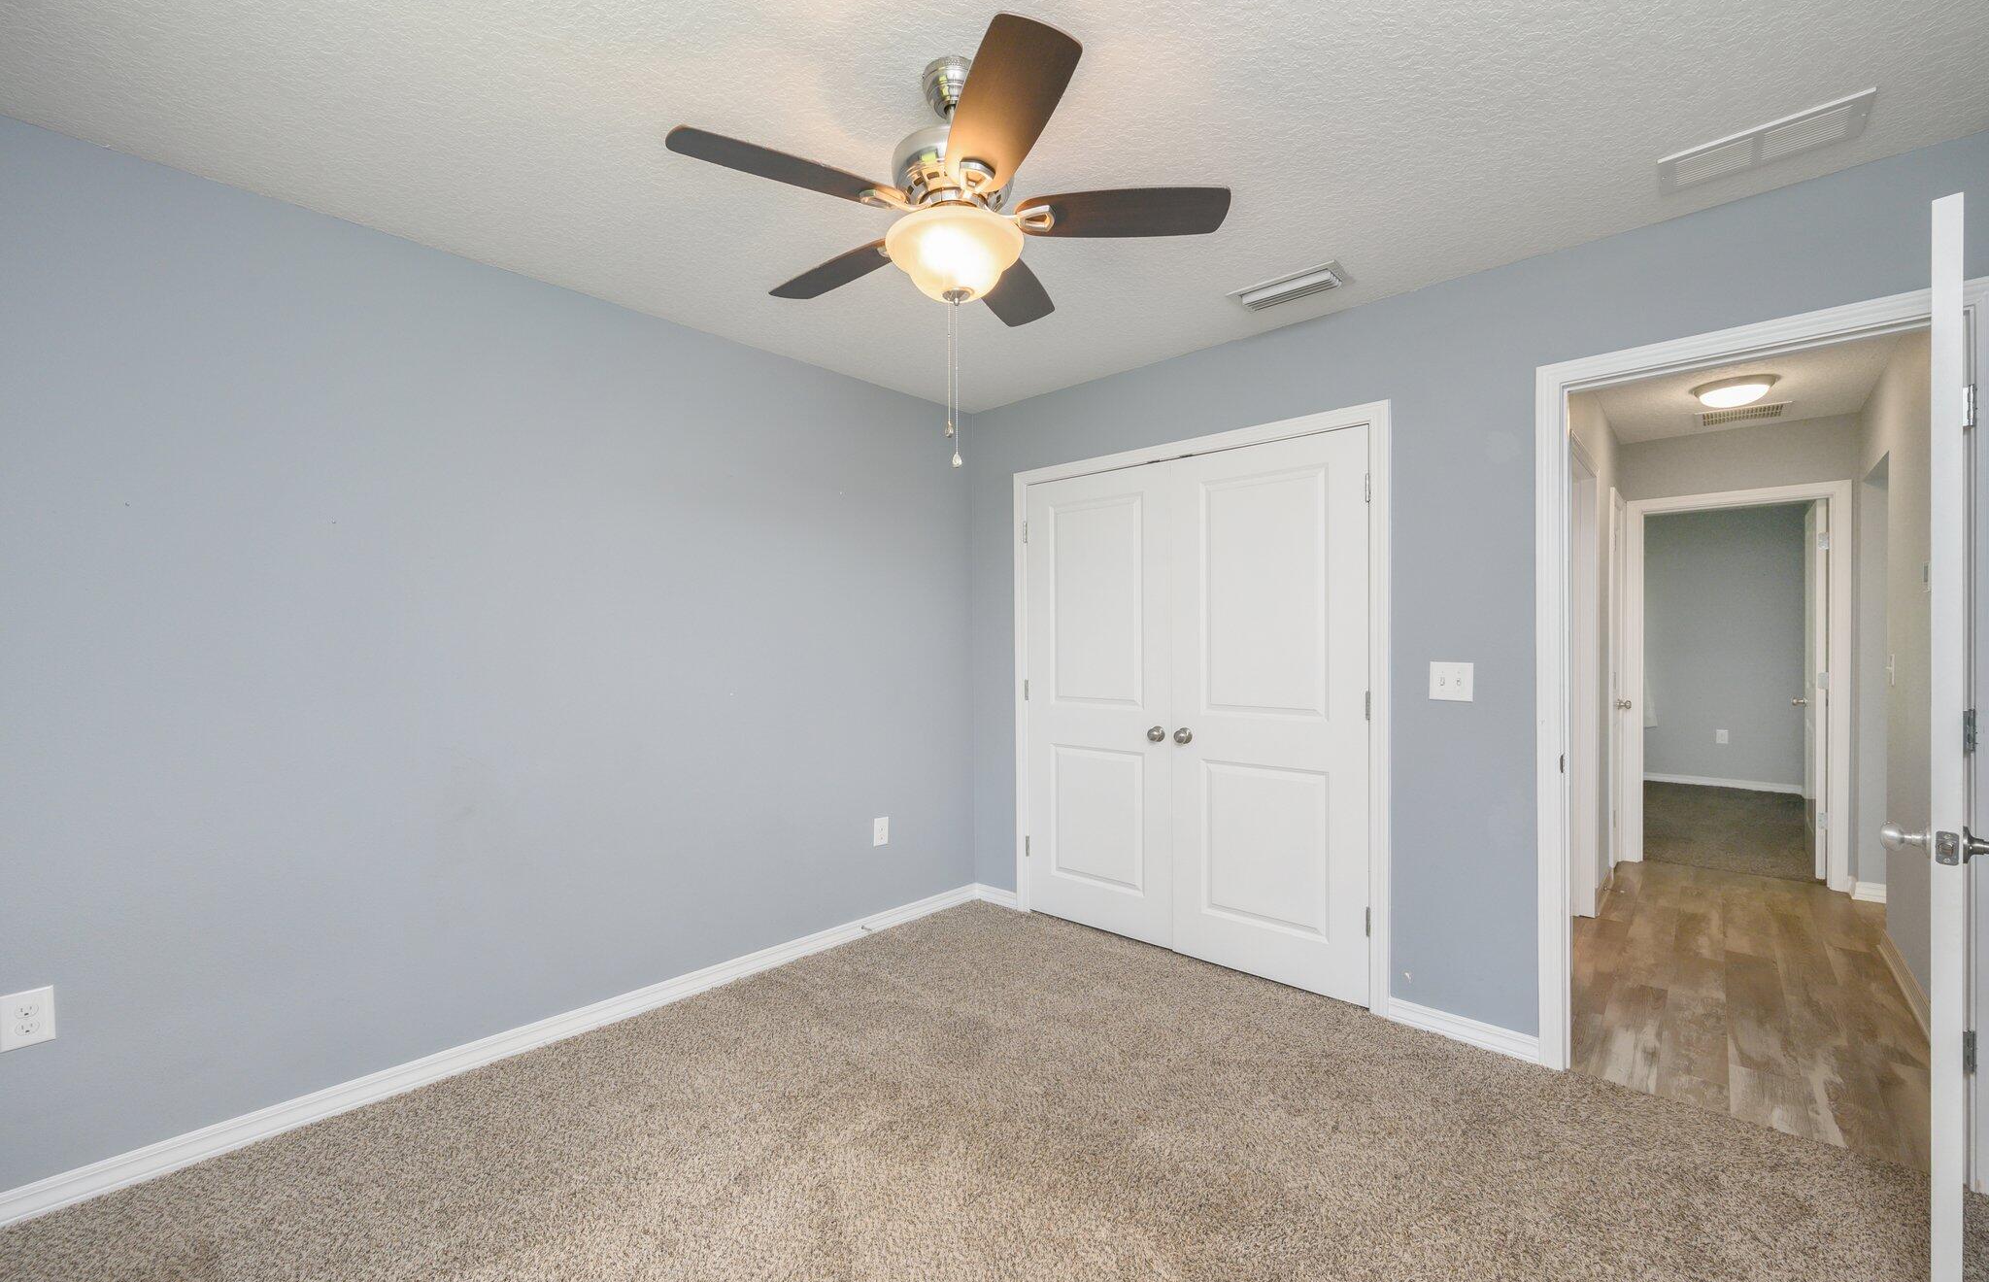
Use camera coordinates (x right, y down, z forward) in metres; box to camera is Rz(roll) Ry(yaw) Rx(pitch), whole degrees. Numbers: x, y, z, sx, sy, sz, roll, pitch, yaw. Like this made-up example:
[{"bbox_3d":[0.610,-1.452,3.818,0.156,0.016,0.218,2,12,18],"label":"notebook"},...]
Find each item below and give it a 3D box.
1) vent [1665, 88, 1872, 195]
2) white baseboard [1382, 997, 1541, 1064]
[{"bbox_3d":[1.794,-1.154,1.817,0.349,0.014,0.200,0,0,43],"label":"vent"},{"bbox_3d":[1.485,1.238,2.465,0.415,0.080,0.015,0,0,43],"label":"white baseboard"}]

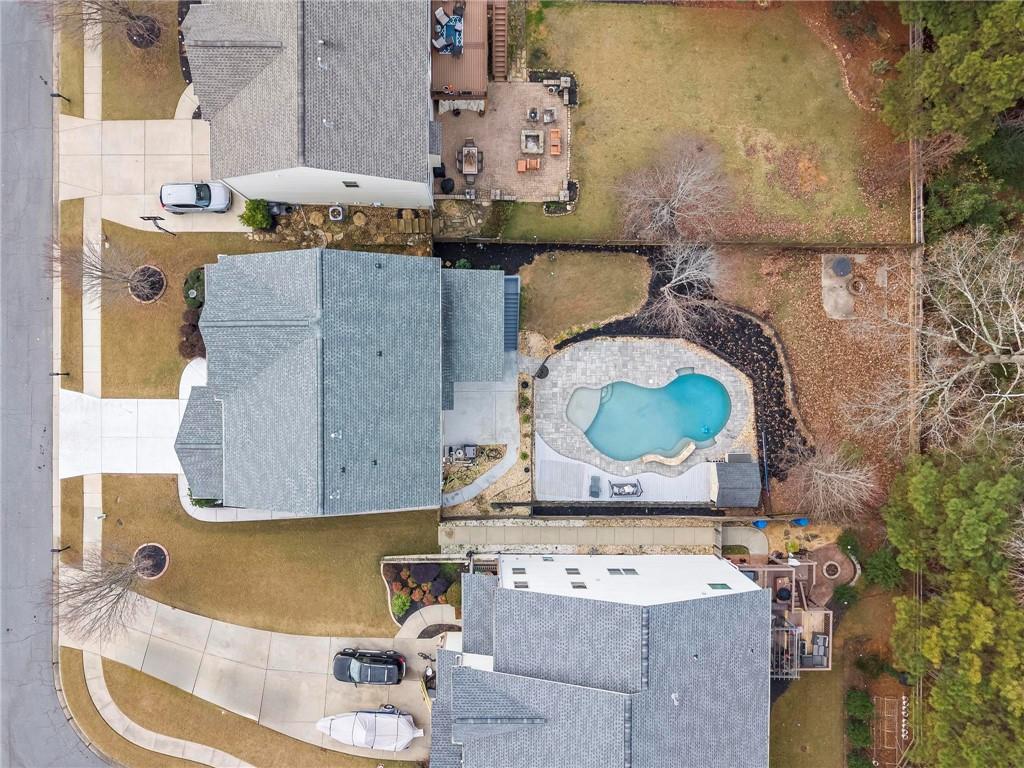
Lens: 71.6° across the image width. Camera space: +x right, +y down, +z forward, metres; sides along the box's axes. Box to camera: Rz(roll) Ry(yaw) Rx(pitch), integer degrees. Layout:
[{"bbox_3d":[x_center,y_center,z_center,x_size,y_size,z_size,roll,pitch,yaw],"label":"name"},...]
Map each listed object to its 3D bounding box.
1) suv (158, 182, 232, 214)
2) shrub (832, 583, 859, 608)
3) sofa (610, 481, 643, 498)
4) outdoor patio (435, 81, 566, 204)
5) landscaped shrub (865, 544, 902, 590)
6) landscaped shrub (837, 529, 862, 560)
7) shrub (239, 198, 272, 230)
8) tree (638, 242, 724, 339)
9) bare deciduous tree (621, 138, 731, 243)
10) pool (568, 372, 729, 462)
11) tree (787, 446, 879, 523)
[{"bbox_3d":[-21.188,-12.512,47.583,4.650,1.680,1.860,-1,91,-2],"label":"suv"},{"bbox_3d":[23.649,14.975,50.272,1.700,1.400,1.700,0,91,-1],"label":"shrub"},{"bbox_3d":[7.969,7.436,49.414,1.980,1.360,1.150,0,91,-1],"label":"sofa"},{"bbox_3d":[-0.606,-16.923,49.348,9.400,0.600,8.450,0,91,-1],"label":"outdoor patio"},{"bbox_3d":[26.092,12.958,49.867,2.400,2.300,2.800,0,91,-1],"label":"landscaped shrub"},{"bbox_3d":[23.235,11.050,48.880,1.500,1.400,1.900,0,91,-2],"label":"landscaped shrub"},{"bbox_3d":[-17.254,-11.402,47.760,1.950,1.800,1.800,0,91,-2],"label":"shrub"},{"bbox_3d":[10.993,-6.184,47.059,5.400,6.500,5.900,0,91,-2],"label":"tree"},{"bbox_3d":[10.762,-12.837,47.532,6.800,7.000,6.300,0,91,-2],"label":"bare deciduous tree"},{"bbox_3d":[9.600,2.272,50.456,11.640,1.500,6.310,0,91,-2],"label":"pool"},{"bbox_3d":[21.892,6.332,47.546,5.400,6.600,5.400,0,91,-1],"label":"tree"}]

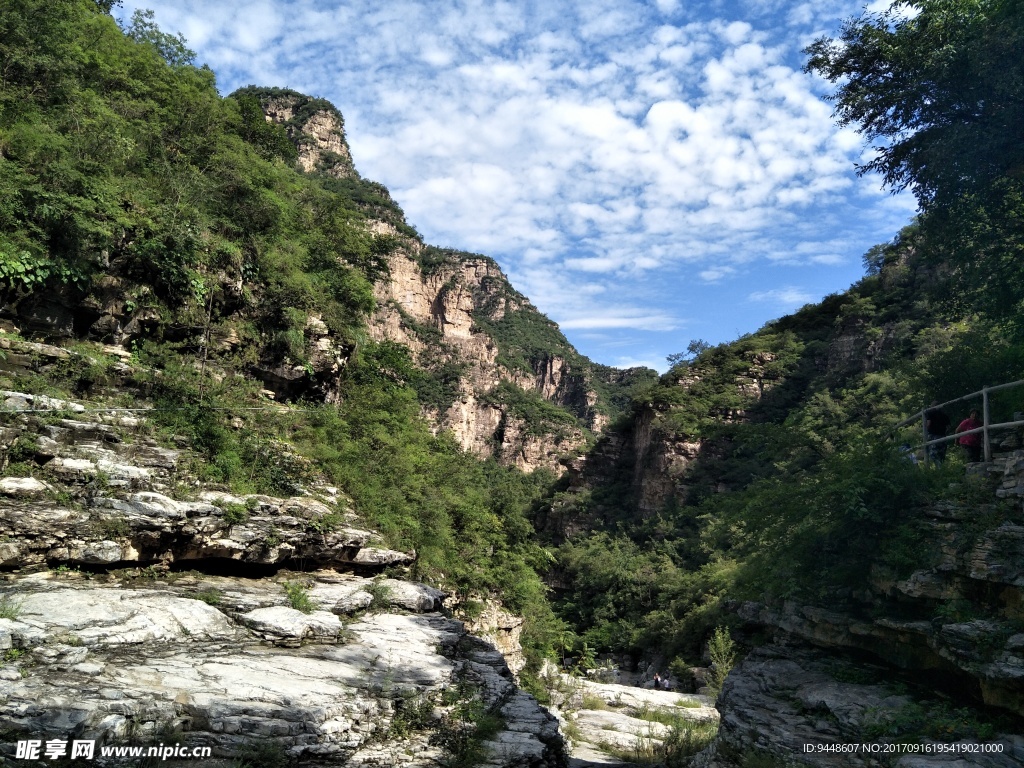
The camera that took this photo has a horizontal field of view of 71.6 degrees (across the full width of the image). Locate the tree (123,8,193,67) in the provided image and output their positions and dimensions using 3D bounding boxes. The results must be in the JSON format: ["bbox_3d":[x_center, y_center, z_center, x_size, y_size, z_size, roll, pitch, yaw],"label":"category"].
[{"bbox_3d":[-19.027,-18.063,38.000,4.200,4.500,4.200,0,-6,0],"label":"tree"}]

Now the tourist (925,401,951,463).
[{"bbox_3d":[9.169,1.185,15.300,0.550,1.680,0.360,-2,-6,14],"label":"tourist"}]

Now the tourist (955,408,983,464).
[{"bbox_3d":[9.526,1.272,14.800,0.540,1.570,0.360,-2,-6,18],"label":"tourist"}]

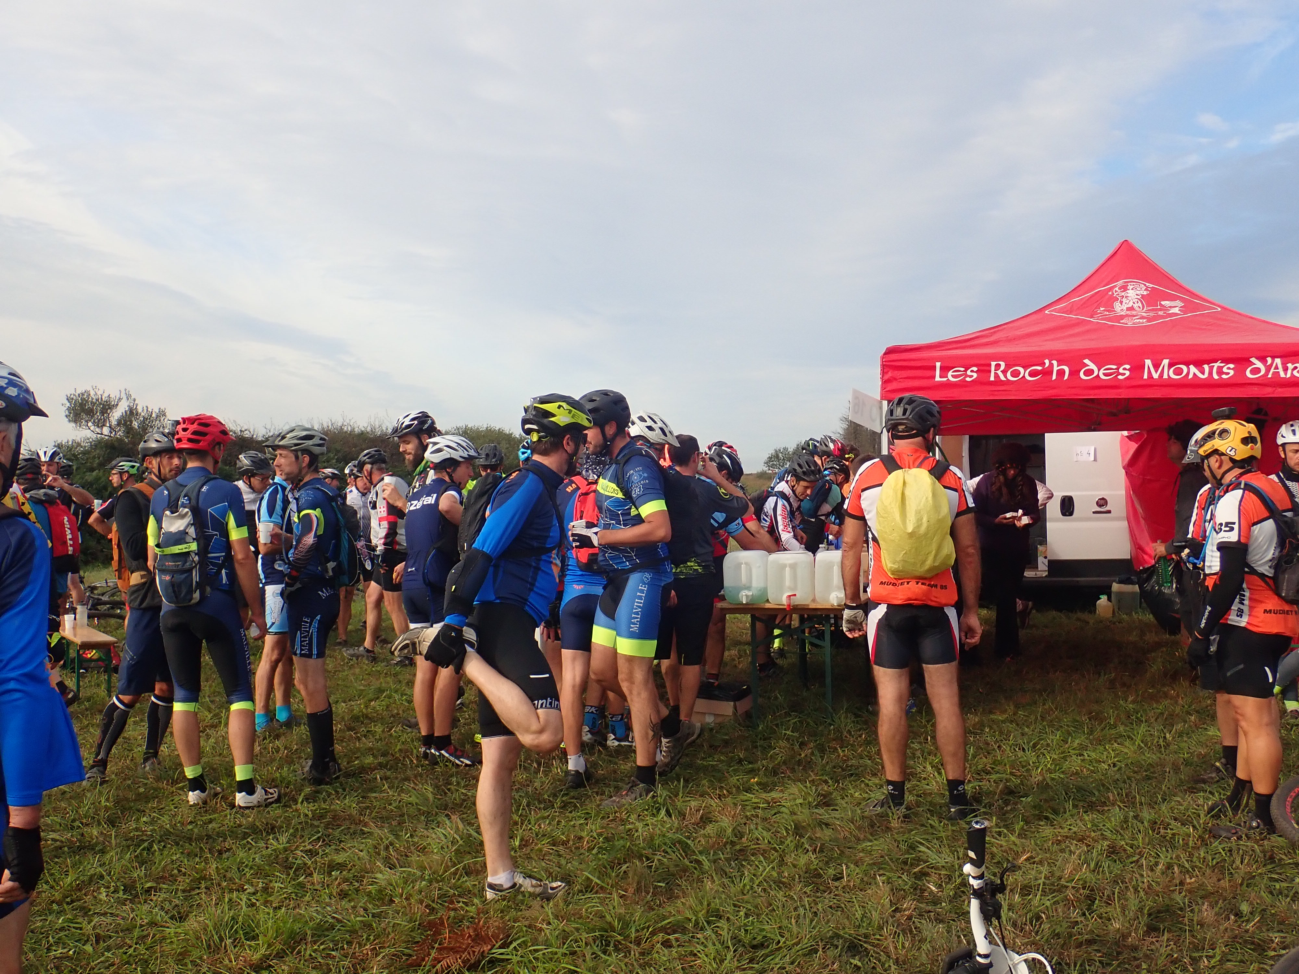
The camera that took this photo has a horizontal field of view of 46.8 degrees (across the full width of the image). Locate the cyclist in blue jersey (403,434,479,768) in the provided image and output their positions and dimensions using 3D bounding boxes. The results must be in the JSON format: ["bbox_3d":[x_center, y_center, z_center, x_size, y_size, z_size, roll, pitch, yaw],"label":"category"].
[{"bbox_3d":[-1.114,0.611,8.100,0.480,1.780,0.500,0,0,-41],"label":"cyclist in blue jersey"}]

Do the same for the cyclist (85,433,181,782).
[{"bbox_3d":[-2.676,0.620,7.800,0.520,1.800,0.580,0,0,40],"label":"cyclist"}]

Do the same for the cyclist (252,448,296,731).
[{"bbox_3d":[-2.273,0.622,9.200,0.420,1.750,0.480,-1,0,-12],"label":"cyclist"}]

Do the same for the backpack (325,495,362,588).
[{"bbox_3d":[-1.552,0.271,7.640,0.220,0.480,0.280,-6,0,-3],"label":"backpack"}]

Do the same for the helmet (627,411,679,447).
[{"bbox_3d":[0.018,-0.301,7.800,0.290,0.180,0.210,18,4,12],"label":"helmet"}]

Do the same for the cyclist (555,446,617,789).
[{"bbox_3d":[-0.266,0.564,7.350,0.500,1.750,0.420,-1,0,-27],"label":"cyclist"}]

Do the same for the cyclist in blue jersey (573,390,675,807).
[{"bbox_3d":[-0.090,0.494,6.800,0.520,1.860,0.520,-1,0,-30],"label":"cyclist in blue jersey"}]

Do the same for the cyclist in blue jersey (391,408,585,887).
[{"bbox_3d":[-0.566,0.577,5.420,0.680,1.820,0.540,0,0,-12],"label":"cyclist in blue jersey"}]

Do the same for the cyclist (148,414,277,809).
[{"bbox_3d":[-2.018,0.567,6.900,0.580,1.800,0.480,-1,0,31],"label":"cyclist"}]

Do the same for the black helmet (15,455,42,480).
[{"bbox_3d":[-5.209,-0.162,12.600,0.210,0.180,0.280,0,0,-18],"label":"black helmet"}]

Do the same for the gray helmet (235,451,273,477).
[{"bbox_3d":[-2.705,-0.160,10.300,0.285,0.175,0.210,17,10,33],"label":"gray helmet"}]

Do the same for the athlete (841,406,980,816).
[{"bbox_3d":[1.149,0.529,6.600,0.630,1.860,0.450,0,0,-3],"label":"athlete"}]

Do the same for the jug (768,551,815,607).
[{"bbox_3d":[0.824,0.517,8.730,0.260,0.305,0.340,-1,0,6],"label":"jug"}]

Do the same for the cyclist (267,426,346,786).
[{"bbox_3d":[-1.734,0.604,7.600,0.440,1.810,0.520,0,0,-2],"label":"cyclist"}]

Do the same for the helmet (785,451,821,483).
[{"bbox_3d":[1.075,-0.138,10.500,0.285,0.180,0.210,28,14,28],"label":"helmet"}]

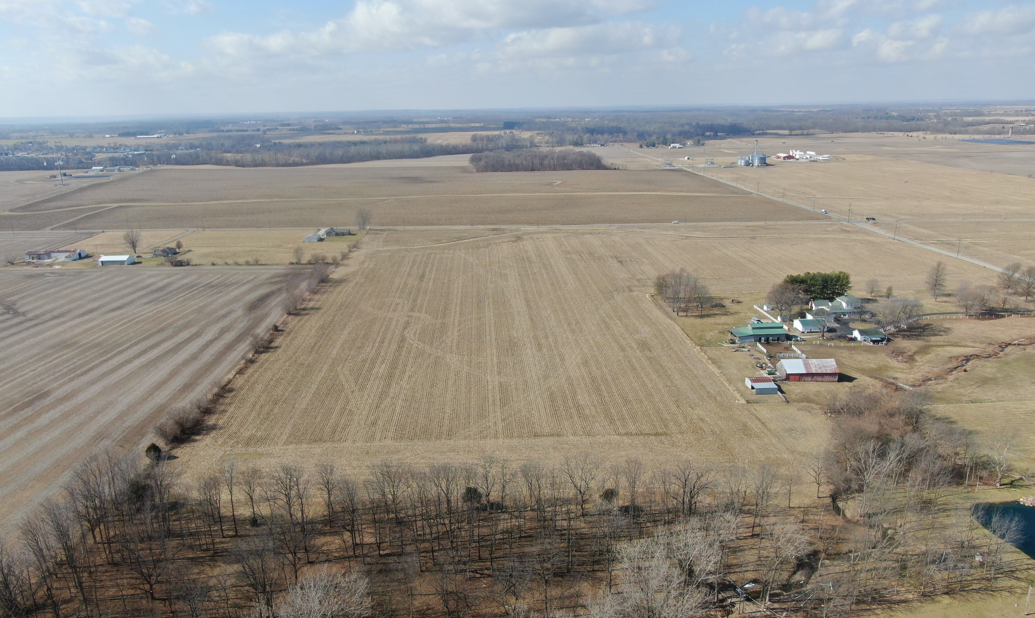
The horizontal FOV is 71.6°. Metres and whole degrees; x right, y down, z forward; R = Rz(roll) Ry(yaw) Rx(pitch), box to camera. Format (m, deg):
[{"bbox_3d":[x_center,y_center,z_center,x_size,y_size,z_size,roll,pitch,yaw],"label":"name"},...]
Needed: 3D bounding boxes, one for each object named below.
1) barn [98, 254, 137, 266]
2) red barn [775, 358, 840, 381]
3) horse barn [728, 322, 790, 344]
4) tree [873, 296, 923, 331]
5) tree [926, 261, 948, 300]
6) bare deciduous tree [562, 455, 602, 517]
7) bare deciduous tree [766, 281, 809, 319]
[{"bbox_3d":[-288.367,-35.282,516.920,20.000,6.100,12.000,-1,16,-1],"label":"barn"},{"bbox_3d":[117.344,23.771,290.240,20.800,7.100,11.400,-1,16,0],"label":"red barn"},{"bbox_3d":[102.721,9.508,306.701,21.000,6.500,10.700,-2,16,-3],"label":"horse barn"},{"bbox_3d":[183.887,1.874,348.391,21.916,16.550,20.000,-1,16,0],"label":"tree"},{"bbox_3d":[230.381,-14.924,395.292,10.348,22.650,10.348,-1,16,0],"label":"tree"},{"bbox_3d":[17.055,47.003,190.694,10.671,18.100,10.671,-1,16,0],"label":"bare deciduous tree"},{"bbox_3d":[139.551,-5.300,371.274,20.754,18.850,18.500,-1,16,0],"label":"bare deciduous tree"}]

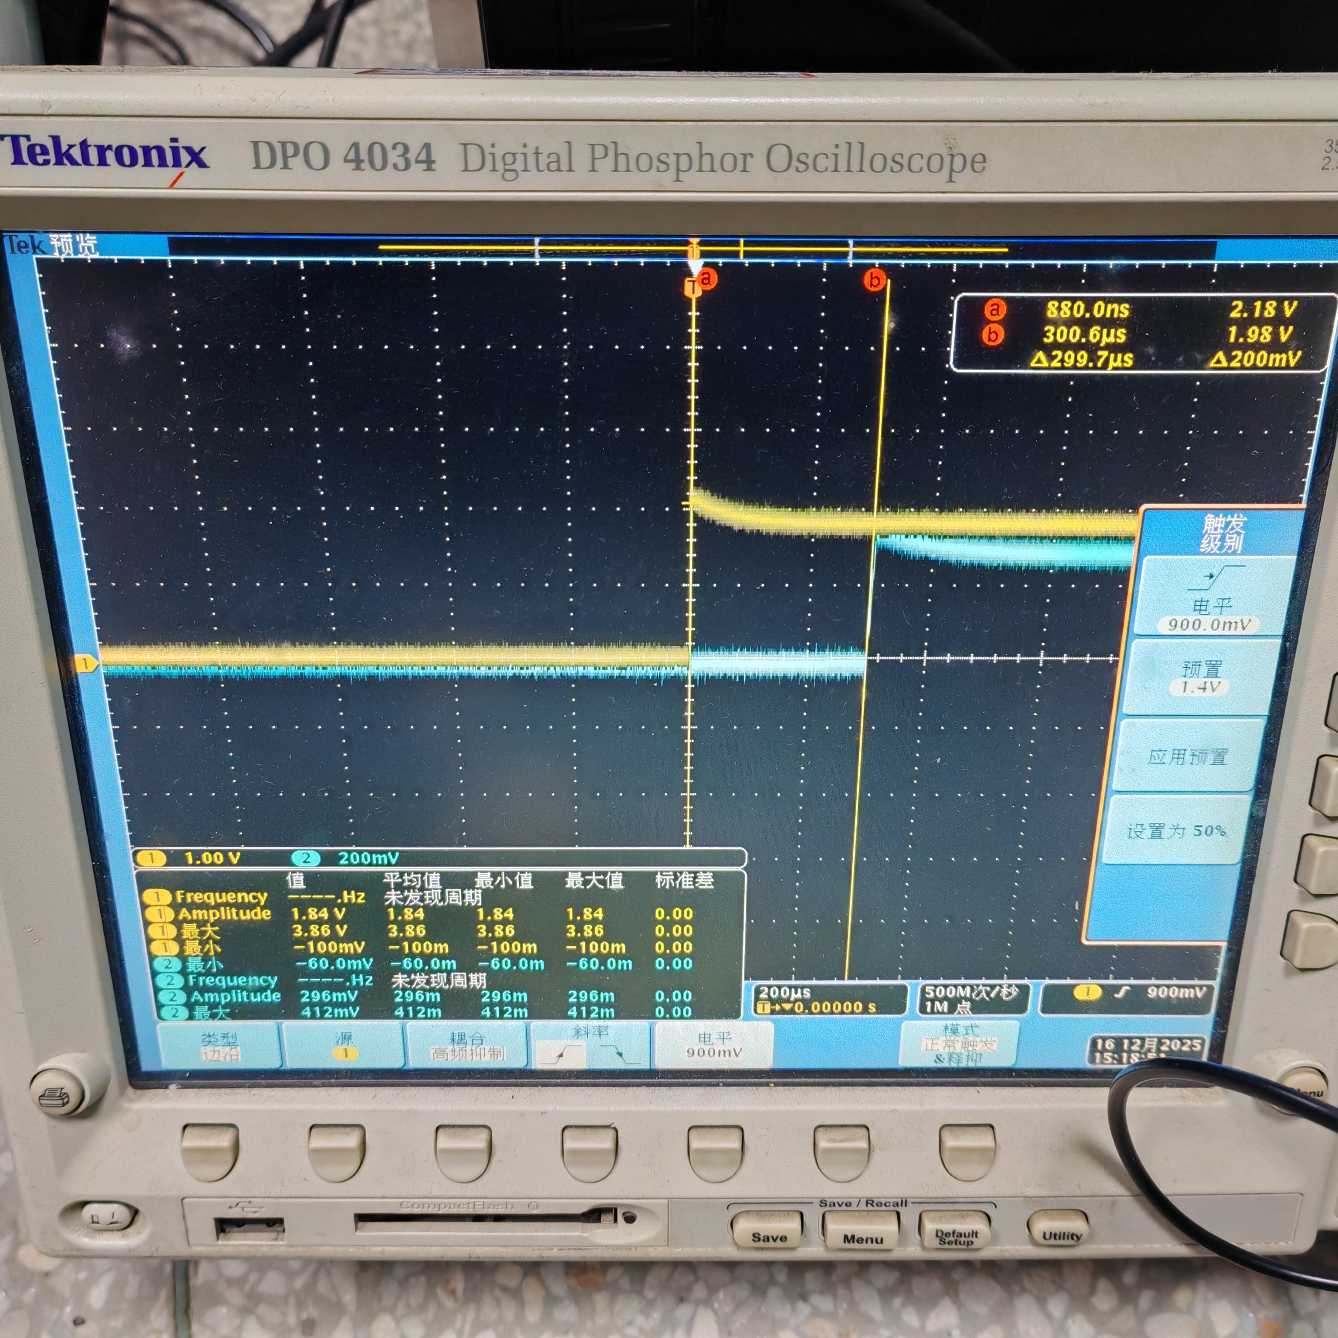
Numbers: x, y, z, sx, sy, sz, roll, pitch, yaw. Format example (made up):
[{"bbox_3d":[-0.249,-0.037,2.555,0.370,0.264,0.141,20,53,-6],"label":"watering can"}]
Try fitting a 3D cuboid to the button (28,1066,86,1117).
[{"bbox_3d":[-0.112,0.078,0.255,0.010,0.010,0.003,0,22,-1],"label":"button"}]

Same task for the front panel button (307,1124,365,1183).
[{"bbox_3d":[-0.064,0.092,0.265,0.011,0.010,0.004,0,9,-1],"label":"front panel button"}]

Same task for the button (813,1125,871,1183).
[{"bbox_3d":[0.033,0.093,0.266,0.011,0.010,0.004,0,9,-1],"label":"button"}]

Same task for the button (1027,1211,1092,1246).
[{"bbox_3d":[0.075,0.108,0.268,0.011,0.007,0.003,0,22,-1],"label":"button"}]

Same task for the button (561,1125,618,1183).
[{"bbox_3d":[-0.015,0.093,0.265,0.011,0.010,0.004,0,9,-1],"label":"button"}]

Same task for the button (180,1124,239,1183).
[{"bbox_3d":[-0.087,0.092,0.265,0.010,0.009,0.005,0,22,-1],"label":"button"}]

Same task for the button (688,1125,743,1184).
[{"bbox_3d":[0.009,0.093,0.267,0.010,0.009,0.005,0,22,-1],"label":"button"}]

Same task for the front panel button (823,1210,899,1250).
[{"bbox_3d":[0.037,0.109,0.269,0.015,0.007,0.003,0,22,-1],"label":"front panel button"}]

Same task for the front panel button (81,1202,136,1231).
[{"bbox_3d":[-0.108,0.105,0.270,0.010,0.007,0.004,0,22,-1],"label":"front panel button"}]

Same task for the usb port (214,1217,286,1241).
[{"bbox_3d":[-0.081,0.106,0.272,0.013,0.006,0.009,0,22,-1],"label":"usb port"}]

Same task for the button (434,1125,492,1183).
[{"bbox_3d":[-0.039,0.093,0.266,0.010,0.009,0.005,0,22,-1],"label":"button"}]

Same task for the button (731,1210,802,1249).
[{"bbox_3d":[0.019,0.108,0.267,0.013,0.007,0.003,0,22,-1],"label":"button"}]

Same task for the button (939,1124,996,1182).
[{"bbox_3d":[0.057,0.093,0.267,0.010,0.009,0.005,0,22,-1],"label":"button"}]

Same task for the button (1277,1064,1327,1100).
[{"bbox_3d":[0.118,0.077,0.260,0.010,0.010,0.004,0,22,-1],"label":"button"}]

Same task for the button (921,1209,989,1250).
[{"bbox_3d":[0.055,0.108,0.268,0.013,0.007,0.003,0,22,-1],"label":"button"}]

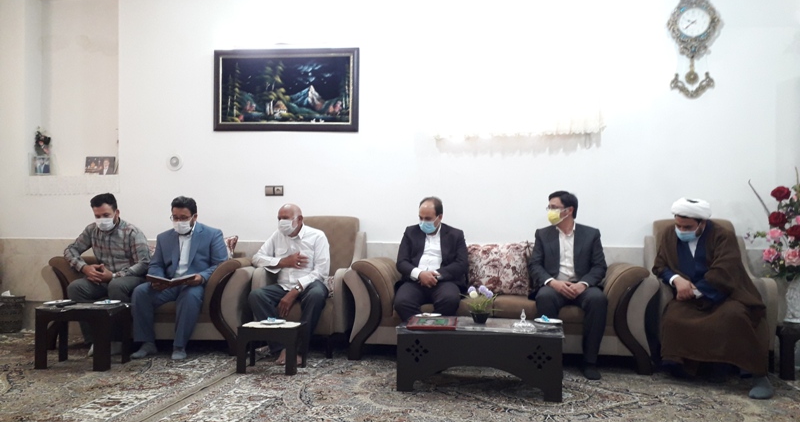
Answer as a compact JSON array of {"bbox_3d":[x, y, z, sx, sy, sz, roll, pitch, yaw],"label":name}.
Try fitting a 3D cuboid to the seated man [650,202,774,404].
[{"bbox_3d":[2.066,0.510,4.193,0.660,1.192,0.950,0,0,18],"label":"seated man"}]

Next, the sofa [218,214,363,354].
[{"bbox_3d":[-0.702,0.555,4.961,0.798,1.034,0.877,0,0,9],"label":"sofa"}]

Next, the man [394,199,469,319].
[{"bbox_3d":[0.231,0.483,4.547,0.522,1.192,0.768,0,0,9],"label":"man"}]

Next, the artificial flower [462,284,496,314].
[{"bbox_3d":[0.501,0.551,3.933,0.214,0.189,0.170,0,0,11],"label":"artificial flower"}]

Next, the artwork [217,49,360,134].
[{"bbox_3d":[-1.018,-1.071,5.567,1.349,0.739,0.039,0,0,9],"label":"artwork"}]

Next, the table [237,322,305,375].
[{"bbox_3d":[-0.867,0.935,4.280,0.411,0.304,0.260,0,0,7],"label":"table"}]

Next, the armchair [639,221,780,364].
[{"bbox_3d":[2.216,0.580,4.596,0.778,1.034,0.857,0,0,9],"label":"armchair"}]

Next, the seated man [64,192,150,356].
[{"bbox_3d":[-2.305,0.457,4.942,0.571,1.202,0.768,1,0,-6],"label":"seated man"}]

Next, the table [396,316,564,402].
[{"bbox_3d":[0.503,0.902,3.907,0.969,0.386,0.470,0,0,11],"label":"table"}]

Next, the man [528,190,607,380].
[{"bbox_3d":[1.205,0.478,4.514,0.540,1.247,0.800,0,0,12],"label":"man"}]

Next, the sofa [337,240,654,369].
[{"bbox_3d":[0.719,0.680,4.749,2.167,0.808,0.906,0,0,9],"label":"sofa"}]

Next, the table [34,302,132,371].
[{"bbox_3d":[-2.138,0.852,4.276,0.502,0.409,0.335,0,0,5],"label":"table"}]

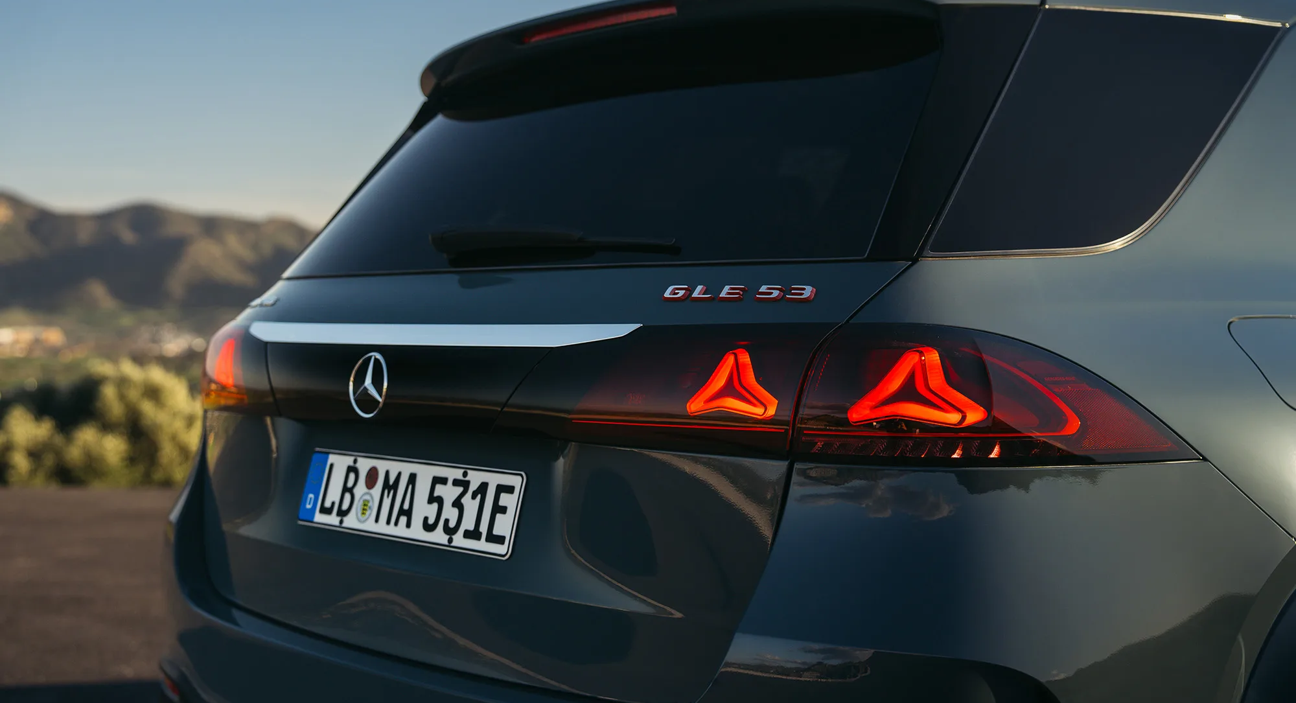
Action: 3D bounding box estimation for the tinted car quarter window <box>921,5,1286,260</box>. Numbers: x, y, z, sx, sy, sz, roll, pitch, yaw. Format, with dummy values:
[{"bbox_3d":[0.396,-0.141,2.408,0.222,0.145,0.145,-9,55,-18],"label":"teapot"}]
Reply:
[{"bbox_3d":[0.627,-0.290,2.088,0.845,0.375,0.090,-1,-13,-38],"label":"tinted car quarter window"}]

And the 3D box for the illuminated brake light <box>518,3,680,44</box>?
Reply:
[{"bbox_3d":[-0.081,-0.488,2.417,0.025,0.017,0.352,-1,1,-41],"label":"illuminated brake light"}]

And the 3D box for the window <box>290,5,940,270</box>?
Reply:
[{"bbox_3d":[-0.155,-0.270,2.354,1.340,0.430,0.110,1,-35,48],"label":"window"}]

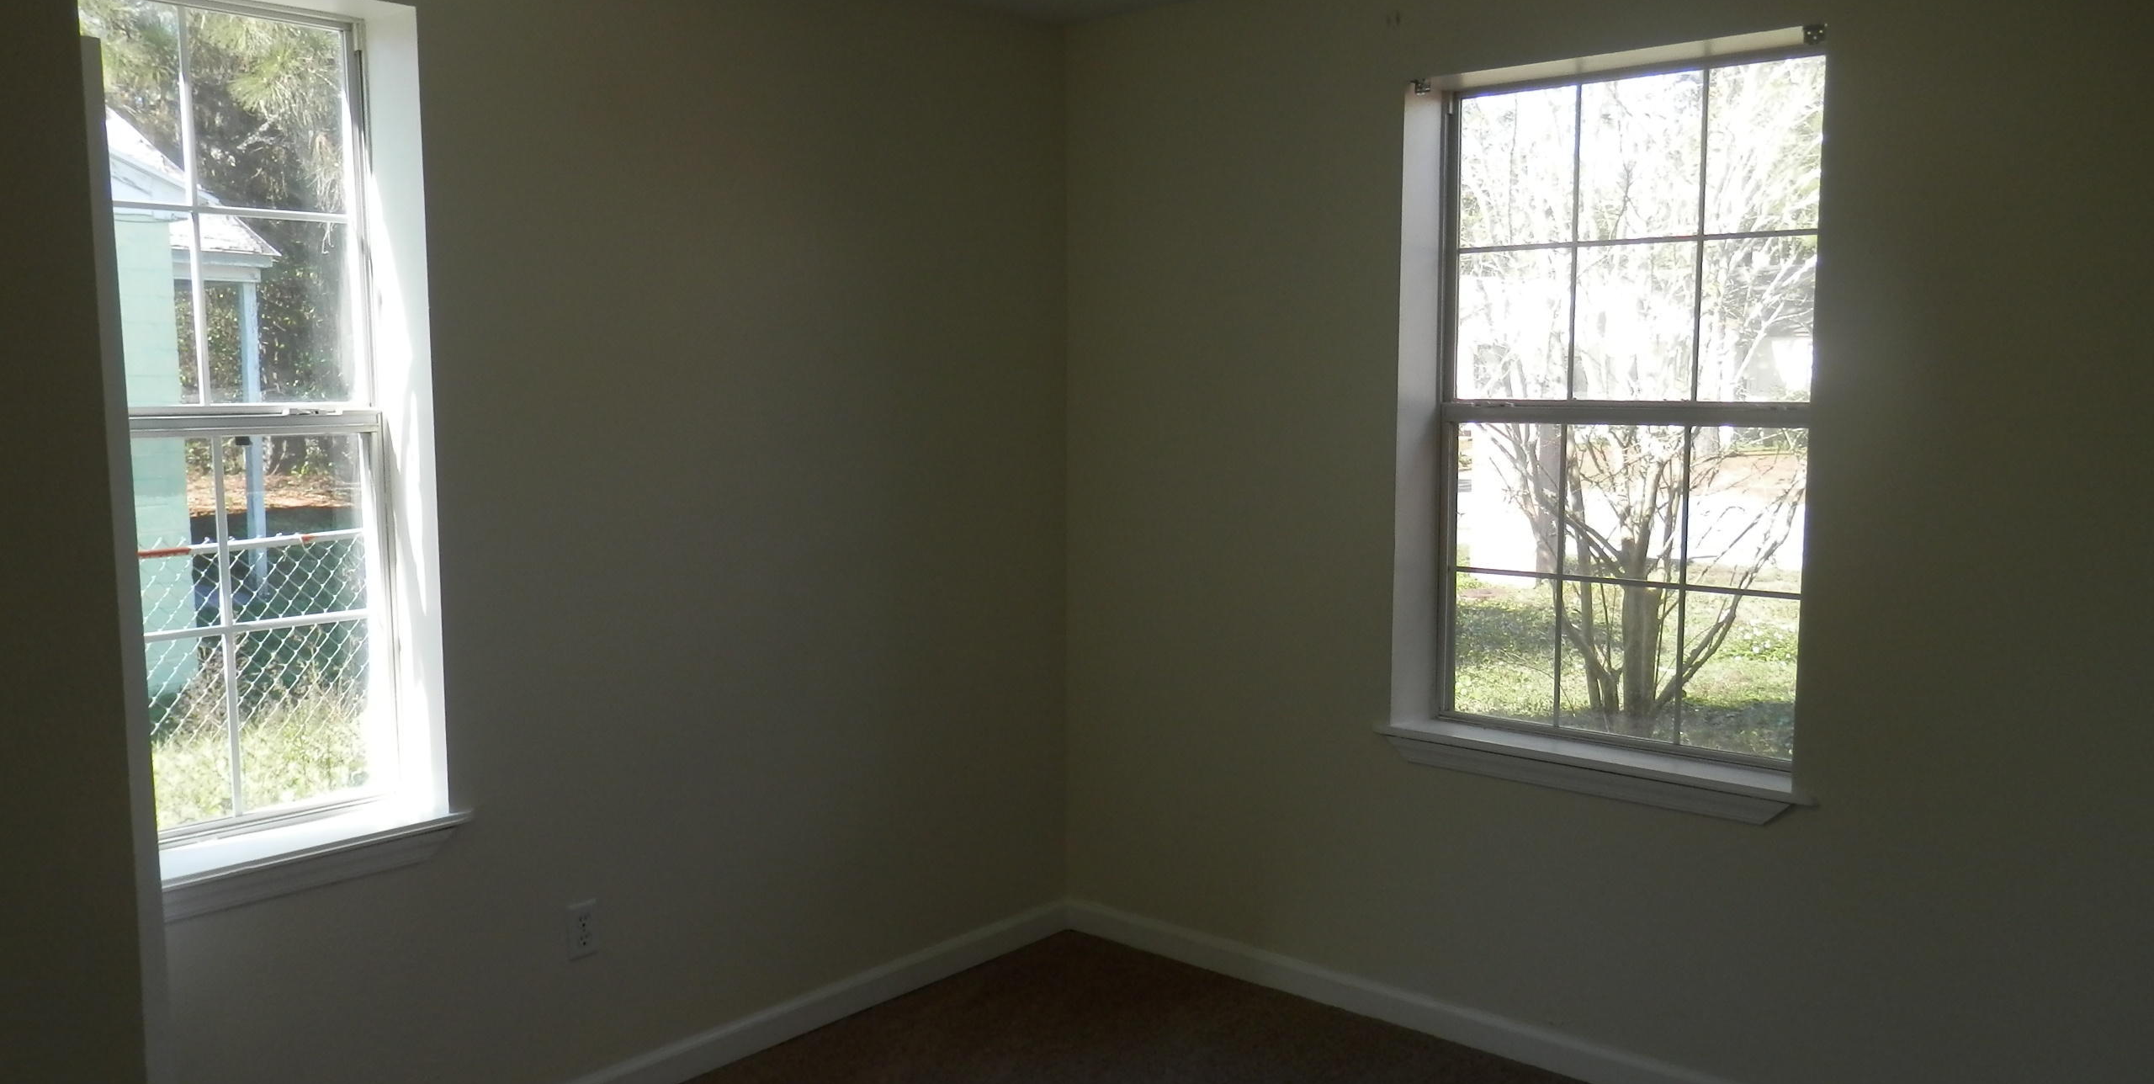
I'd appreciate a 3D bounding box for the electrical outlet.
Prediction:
[{"bbox_3d":[-0.992,0.784,3.137,0.008,0.114,0.070,5,7,40],"label":"electrical outlet"}]

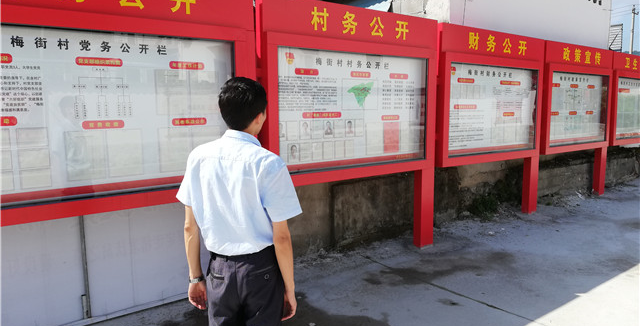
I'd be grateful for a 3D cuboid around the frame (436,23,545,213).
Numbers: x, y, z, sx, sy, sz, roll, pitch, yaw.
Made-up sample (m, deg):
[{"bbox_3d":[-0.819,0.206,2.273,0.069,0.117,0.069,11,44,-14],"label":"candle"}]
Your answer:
[{"bbox_3d":[2.358,-0.472,6.656,2.360,2.603,0.170,-5,8,-37],"label":"frame"}]

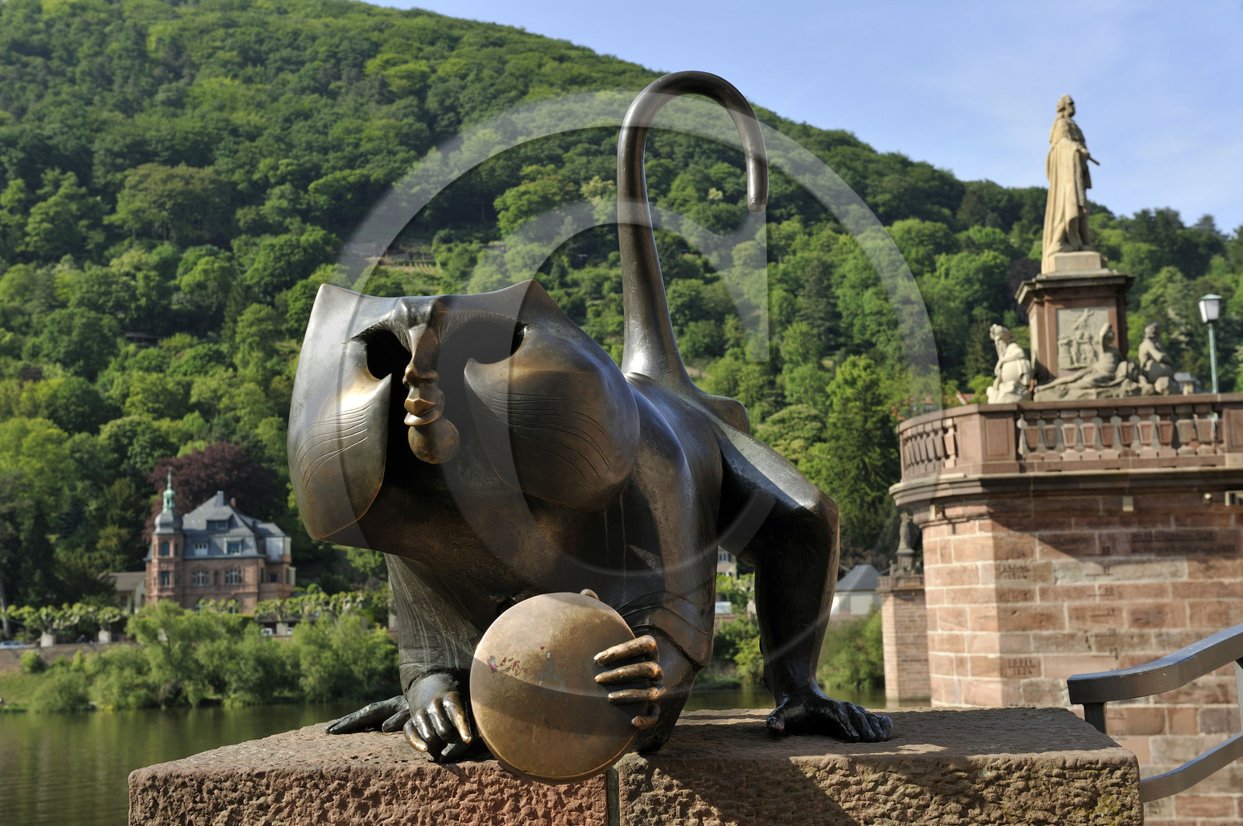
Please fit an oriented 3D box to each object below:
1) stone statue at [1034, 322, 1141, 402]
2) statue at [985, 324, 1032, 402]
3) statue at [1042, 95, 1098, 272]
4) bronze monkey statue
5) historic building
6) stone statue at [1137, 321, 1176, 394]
[{"bbox_3d":[7.254,-0.773,28.000,1.640,1.270,0.780,-2,-7,9],"label":"stone statue"},{"bbox_3d":[6.300,-0.767,29.200,0.720,1.330,1.050,-1,-7,1],"label":"statue"},{"bbox_3d":[7.346,-3.756,29.400,0.860,2.820,0.950,-2,-7,11],"label":"statue"},{"bbox_3d":[-0.076,-0.030,2.740,0.950,1.070,0.850,-5,-7,25],"label":"bronze monkey statue"},{"bbox_3d":[-48.121,16.018,216.000,14.500,17.200,12.500,-2,-7,9],"label":"historic building"},{"bbox_3d":[8.674,-0.848,29.000,0.620,1.280,1.000,-2,-7,8],"label":"stone statue"}]

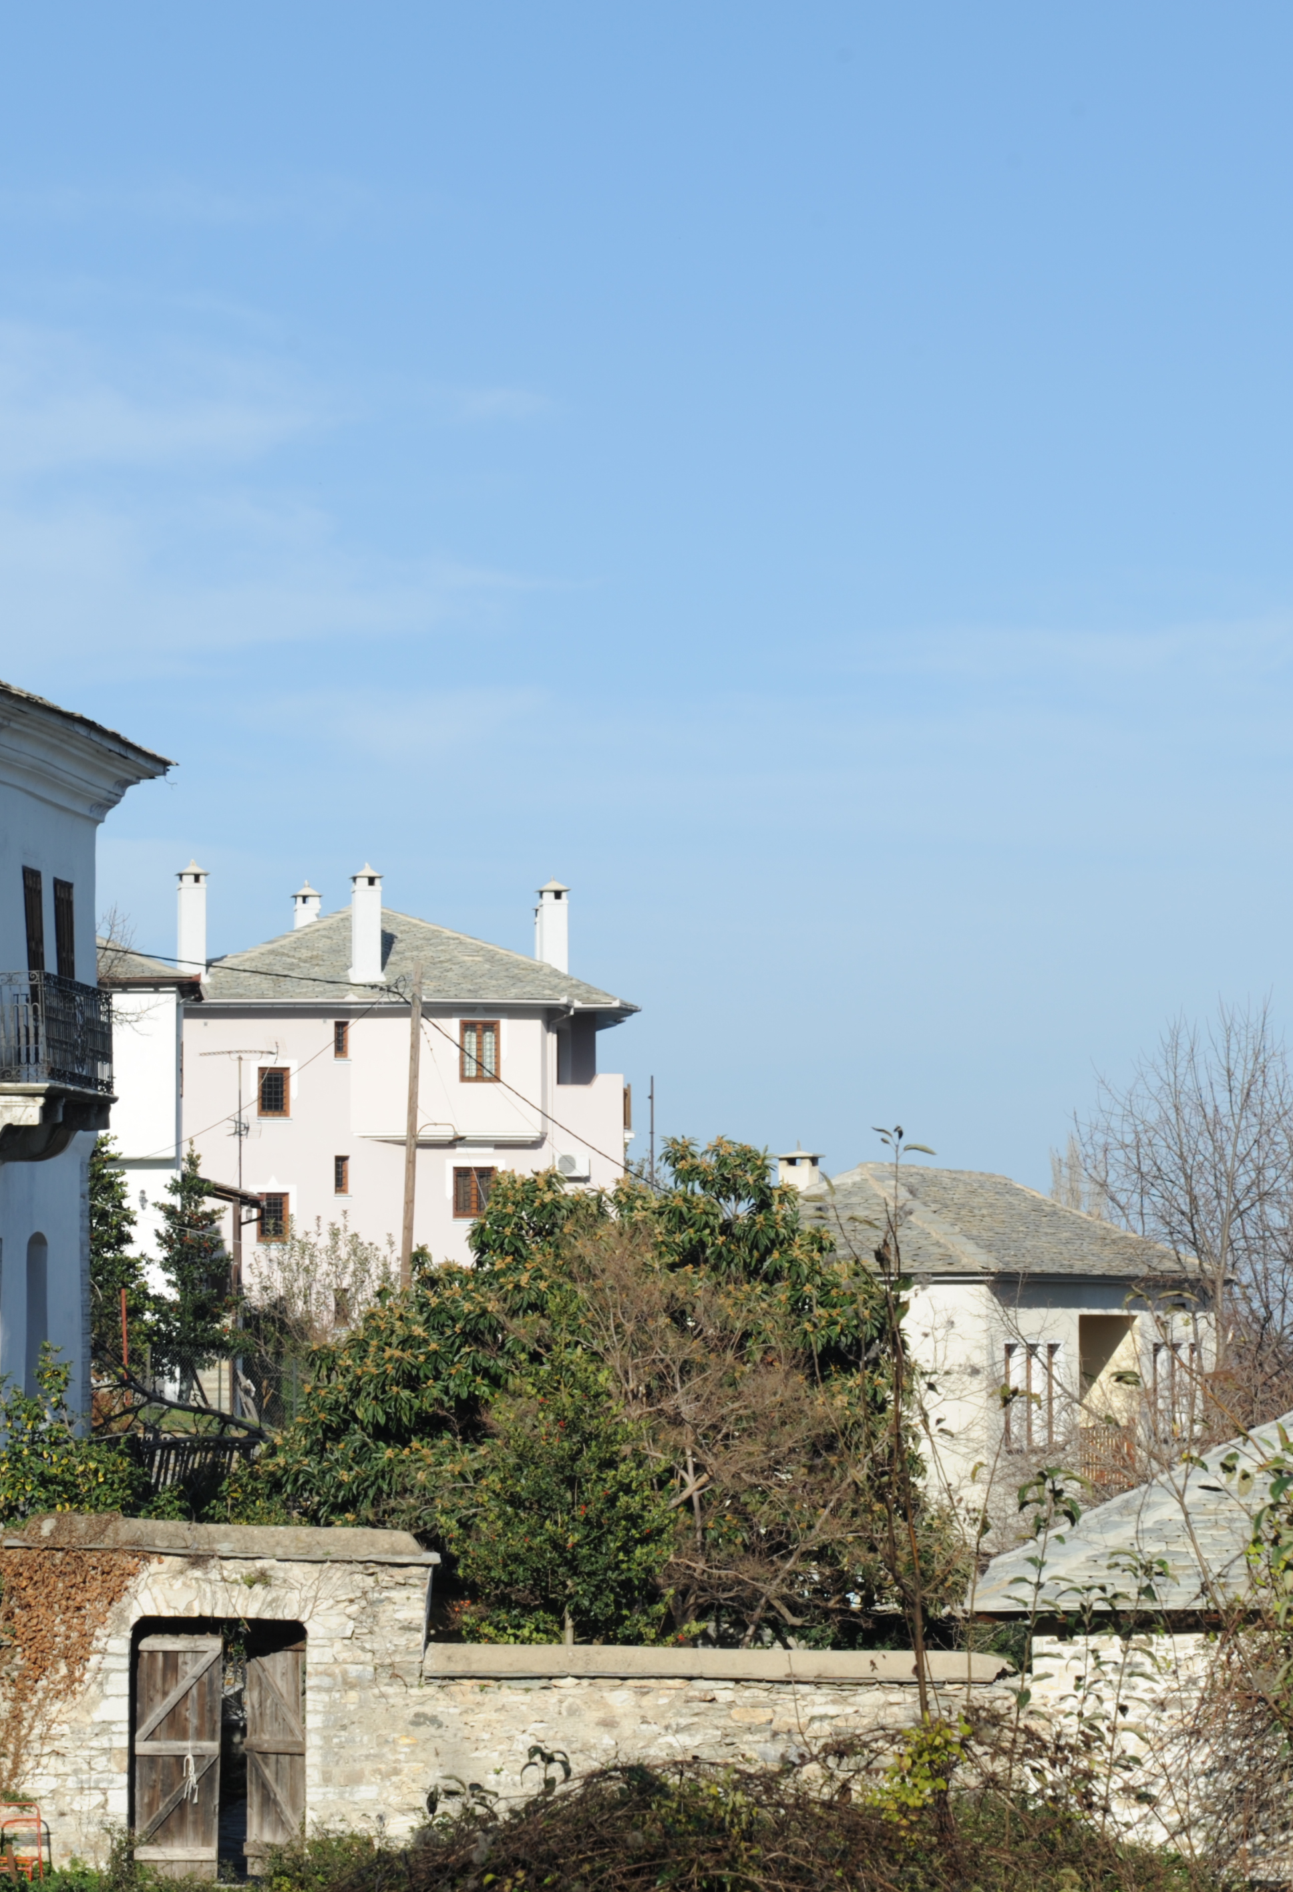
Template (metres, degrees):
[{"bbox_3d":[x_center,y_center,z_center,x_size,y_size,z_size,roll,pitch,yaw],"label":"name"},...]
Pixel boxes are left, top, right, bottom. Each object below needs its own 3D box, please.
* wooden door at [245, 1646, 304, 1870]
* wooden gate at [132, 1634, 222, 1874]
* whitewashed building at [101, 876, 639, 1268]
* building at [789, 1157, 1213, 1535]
[{"bbox_3d":[-2.975,6.496,43.990,0.700,1.950,0.080,-2,-4,35],"label":"wooden door"},{"bbox_3d":[-3.733,6.439,43.692,0.720,2.000,0.090,0,-3,3],"label":"wooden gate"},{"bbox_3d":[-6.700,4.653,132.459,13.000,12.400,12.300,0,-3,0],"label":"whitewashed building"},{"bbox_3d":[4.692,6.350,89.700,6.232,5.682,14.596,-1,-4,19],"label":"building"}]

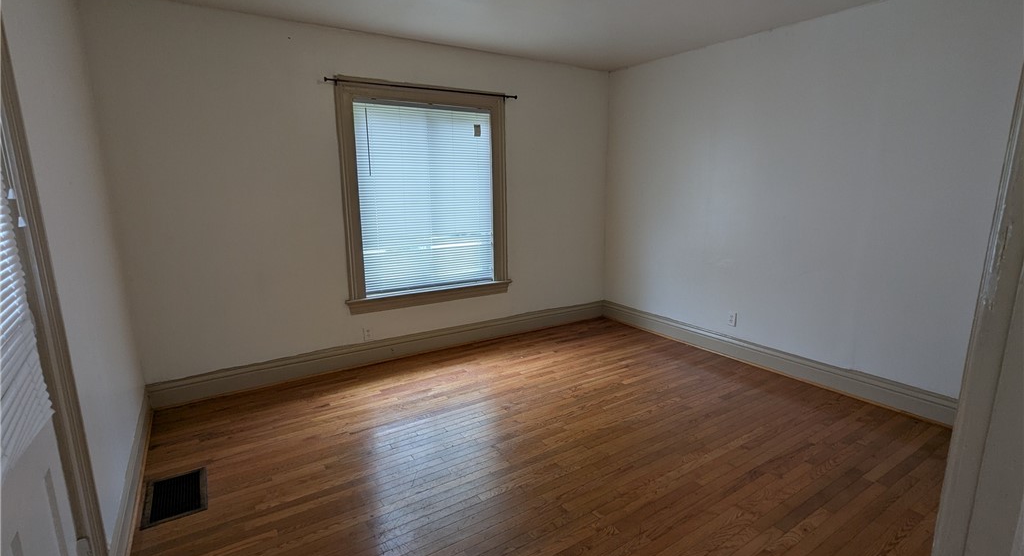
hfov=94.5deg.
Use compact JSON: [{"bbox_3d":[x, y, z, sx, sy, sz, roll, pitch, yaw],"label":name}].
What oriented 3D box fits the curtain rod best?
[{"bbox_3d":[-0.641,-1.490,3.766,1.610,0.045,0.075,-8,14,-32],"label":"curtain rod"}]

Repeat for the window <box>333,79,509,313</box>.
[{"bbox_3d":[-0.660,-0.659,3.982,1.485,1.775,0.110,-8,14,-32],"label":"window"}]

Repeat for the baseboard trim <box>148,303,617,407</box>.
[{"bbox_3d":[-0.702,0.563,4.185,4.062,0.186,0.025,-8,14,-32],"label":"baseboard trim"}]

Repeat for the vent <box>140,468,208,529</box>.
[{"bbox_3d":[-1.622,1.047,2.288,0.246,0.015,0.387,-8,14,-32],"label":"vent"}]

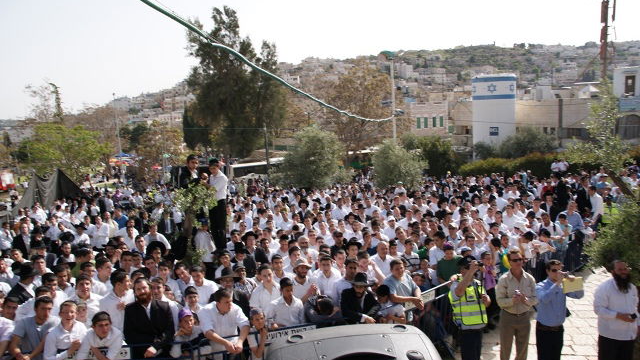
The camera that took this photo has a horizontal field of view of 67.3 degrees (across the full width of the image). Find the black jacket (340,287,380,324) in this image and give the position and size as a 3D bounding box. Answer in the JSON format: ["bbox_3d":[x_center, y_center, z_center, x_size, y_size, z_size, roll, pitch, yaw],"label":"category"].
[{"bbox_3d":[0.517,1.666,6.108,0.530,0.600,0.360,-4,8,-11],"label":"black jacket"}]

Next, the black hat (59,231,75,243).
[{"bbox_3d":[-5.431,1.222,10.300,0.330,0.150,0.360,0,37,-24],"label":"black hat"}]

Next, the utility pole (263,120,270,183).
[{"bbox_3d":[-3.617,-1.348,33.000,0.220,5.480,0.220,-2,4,0],"label":"utility pole"}]

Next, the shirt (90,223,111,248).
[{"bbox_3d":[-5.628,1.421,12.300,0.520,0.670,0.300,-1,2,-3],"label":"shirt"}]

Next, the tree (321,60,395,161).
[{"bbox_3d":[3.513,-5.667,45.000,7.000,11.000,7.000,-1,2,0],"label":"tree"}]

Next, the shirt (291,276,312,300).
[{"bbox_3d":[-0.213,1.592,6.400,0.480,0.660,0.300,-2,2,-14],"label":"shirt"}]

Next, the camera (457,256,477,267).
[{"bbox_3d":[1.904,1.058,6.200,0.240,0.120,0.180,0,3,30],"label":"camera"}]

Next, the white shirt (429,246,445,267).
[{"bbox_3d":[2.032,1.391,8.100,0.440,0.580,0.280,-2,3,-30],"label":"white shirt"}]

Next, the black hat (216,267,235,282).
[{"bbox_3d":[-1.155,1.172,6.000,0.320,0.150,0.360,-1,2,0],"label":"black hat"}]

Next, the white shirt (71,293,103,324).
[{"bbox_3d":[-2.613,1.575,5.423,0.450,0.600,0.280,-4,5,-24],"label":"white shirt"}]

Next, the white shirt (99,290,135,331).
[{"bbox_3d":[-2.403,1.620,5.700,0.480,0.680,0.320,-3,3,-37],"label":"white shirt"}]

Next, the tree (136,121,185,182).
[{"bbox_3d":[-20.585,-3.807,62.000,6.200,7.800,6.000,-5,8,-18],"label":"tree"}]

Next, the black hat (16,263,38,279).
[{"bbox_3d":[-3.829,1.174,6.300,0.340,0.150,0.310,-1,2,9],"label":"black hat"}]

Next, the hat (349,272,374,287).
[{"bbox_3d":[0.540,1.263,6.100,0.300,0.140,0.330,-4,8,-6],"label":"hat"}]

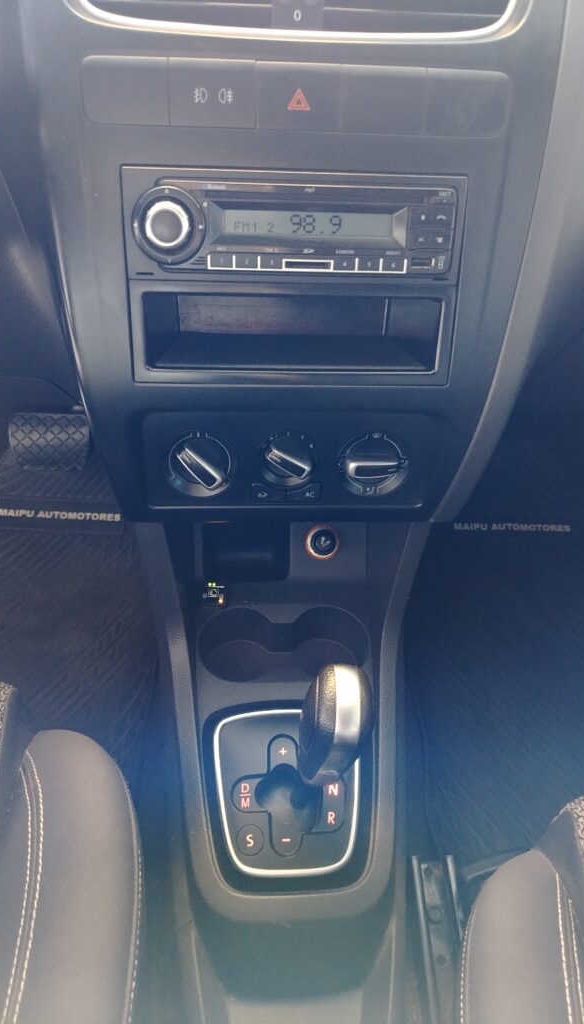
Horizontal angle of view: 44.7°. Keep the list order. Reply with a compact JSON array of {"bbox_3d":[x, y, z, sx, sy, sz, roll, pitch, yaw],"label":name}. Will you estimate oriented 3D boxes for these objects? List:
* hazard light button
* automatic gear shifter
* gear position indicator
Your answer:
[{"bbox_3d":[0.003,-0.218,0.375,0.044,0.032,0.014,0,19,-4],"label":"hazard light button"},{"bbox_3d":[0.029,0.141,0.470,0.045,0.084,0.050,1,46,-4],"label":"automatic gear shifter"},{"bbox_3d":[-0.004,0.202,0.522,0.110,0.022,0.122,0,52,-4],"label":"gear position indicator"}]

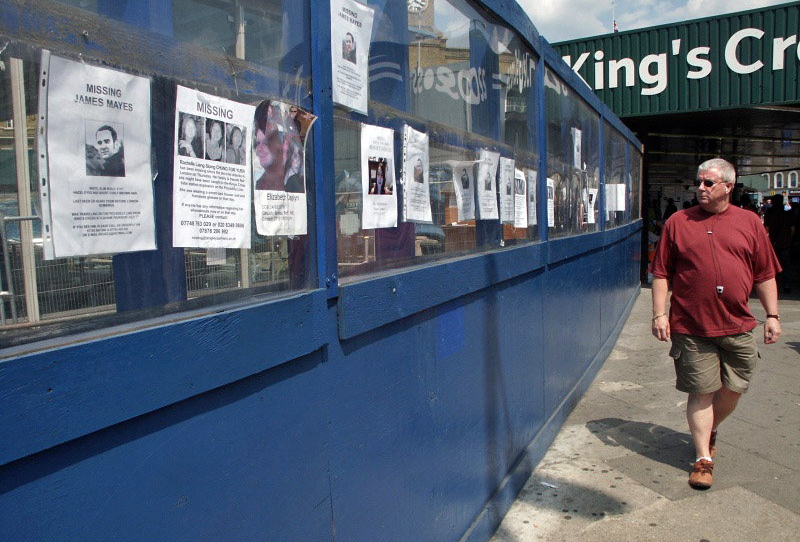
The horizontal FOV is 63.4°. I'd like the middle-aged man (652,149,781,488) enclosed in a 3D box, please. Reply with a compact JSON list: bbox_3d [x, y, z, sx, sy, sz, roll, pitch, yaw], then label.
[{"bbox_3d":[1.755,0.245,3.610,0.650,1.740,0.620,1,5,21],"label":"middle-aged man"}]

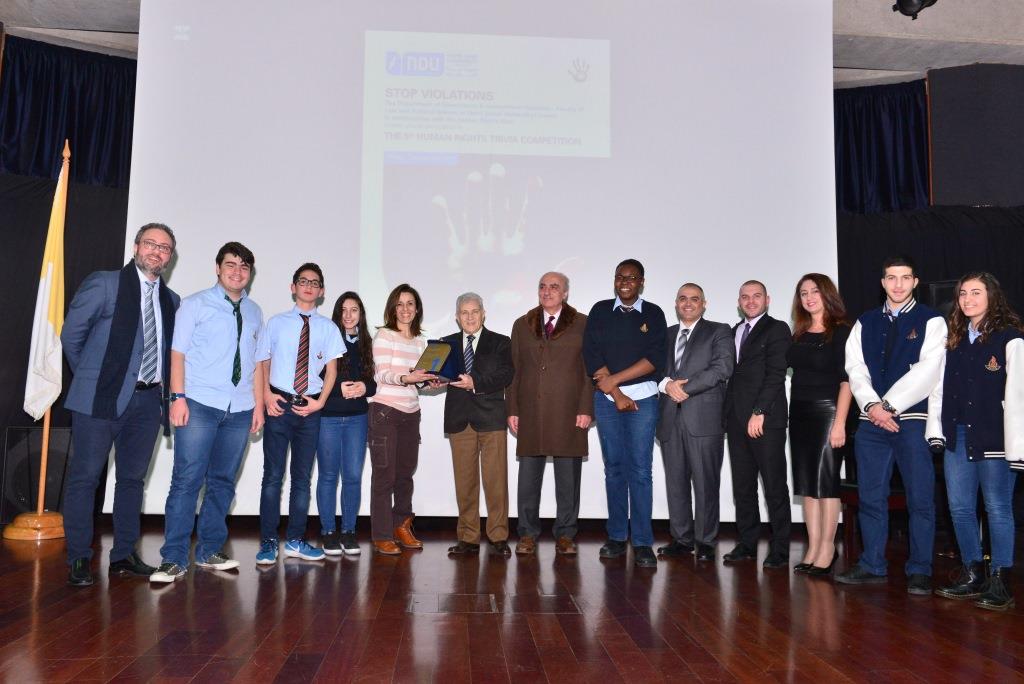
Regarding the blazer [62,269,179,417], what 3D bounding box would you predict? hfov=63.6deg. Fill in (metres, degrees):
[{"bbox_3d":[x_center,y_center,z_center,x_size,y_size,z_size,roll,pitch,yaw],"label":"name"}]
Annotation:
[{"bbox_3d":[-2.021,0.003,4.260,0.500,0.760,0.350,10,-6,-43],"label":"blazer"}]

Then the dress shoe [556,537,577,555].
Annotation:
[{"bbox_3d":[0.355,1.282,5.309,0.105,0.110,0.300,2,-5,-8],"label":"dress shoe"}]

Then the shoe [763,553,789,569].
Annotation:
[{"bbox_3d":[1.599,1.282,4.986,0.105,0.110,0.300,-2,-6,32],"label":"shoe"}]

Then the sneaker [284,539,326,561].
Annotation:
[{"bbox_3d":[-1.216,1.207,4.857,0.295,0.115,0.105,-2,-6,34],"label":"sneaker"}]

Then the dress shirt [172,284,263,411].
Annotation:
[{"bbox_3d":[-1.624,0.030,4.551,0.490,0.670,0.310,5,-6,-38],"label":"dress shirt"}]

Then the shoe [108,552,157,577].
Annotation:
[{"bbox_3d":[-1.927,1.125,4.215,0.290,0.105,0.105,-1,-6,23],"label":"shoe"}]

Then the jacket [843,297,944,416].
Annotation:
[{"bbox_3d":[2.149,0.098,4.624,0.550,0.650,0.350,-2,-6,34],"label":"jacket"}]

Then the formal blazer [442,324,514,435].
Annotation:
[{"bbox_3d":[-0.231,0.251,5.409,0.490,0.700,0.340,0,-5,12],"label":"formal blazer"}]

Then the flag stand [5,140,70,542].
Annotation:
[{"bbox_3d":[-3.039,-0.051,5.462,0.454,2.636,0.454,1,-5,0],"label":"flag stand"}]

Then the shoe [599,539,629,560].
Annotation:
[{"bbox_3d":[0.624,1.248,5.051,0.110,0.110,0.290,-2,-6,33],"label":"shoe"}]

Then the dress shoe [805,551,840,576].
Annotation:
[{"bbox_3d":[1.712,1.208,4.556,0.230,0.140,0.080,5,-6,-34],"label":"dress shoe"}]

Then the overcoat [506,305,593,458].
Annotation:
[{"bbox_3d":[0.249,0.255,5.400,0.550,0.980,0.330,1,-5,8],"label":"overcoat"}]

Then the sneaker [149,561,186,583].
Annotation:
[{"bbox_3d":[-1.760,1.163,4.257,0.105,0.110,0.285,2,-5,-5],"label":"sneaker"}]

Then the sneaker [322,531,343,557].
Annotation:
[{"bbox_3d":[-1.118,1.255,5.116,0.095,0.100,0.250,3,-5,-18],"label":"sneaker"}]

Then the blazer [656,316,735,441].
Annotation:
[{"bbox_3d":[1.159,0.232,5.248,0.530,0.780,0.330,-1,-6,25],"label":"blazer"}]

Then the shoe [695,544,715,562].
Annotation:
[{"bbox_3d":[1.229,1.304,5.213,0.105,0.110,0.290,0,-5,18],"label":"shoe"}]

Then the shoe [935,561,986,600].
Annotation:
[{"bbox_3d":[2.280,1.192,4.198,0.280,0.190,0.105,3,-5,-22],"label":"shoe"}]

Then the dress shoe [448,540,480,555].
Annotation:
[{"bbox_3d":[-0.292,1.242,5.118,0.100,0.100,0.280,-4,-7,42],"label":"dress shoe"}]

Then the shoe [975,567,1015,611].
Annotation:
[{"bbox_3d":[2.342,1.191,4.007,0.280,0.170,0.105,6,-7,-44],"label":"shoe"}]

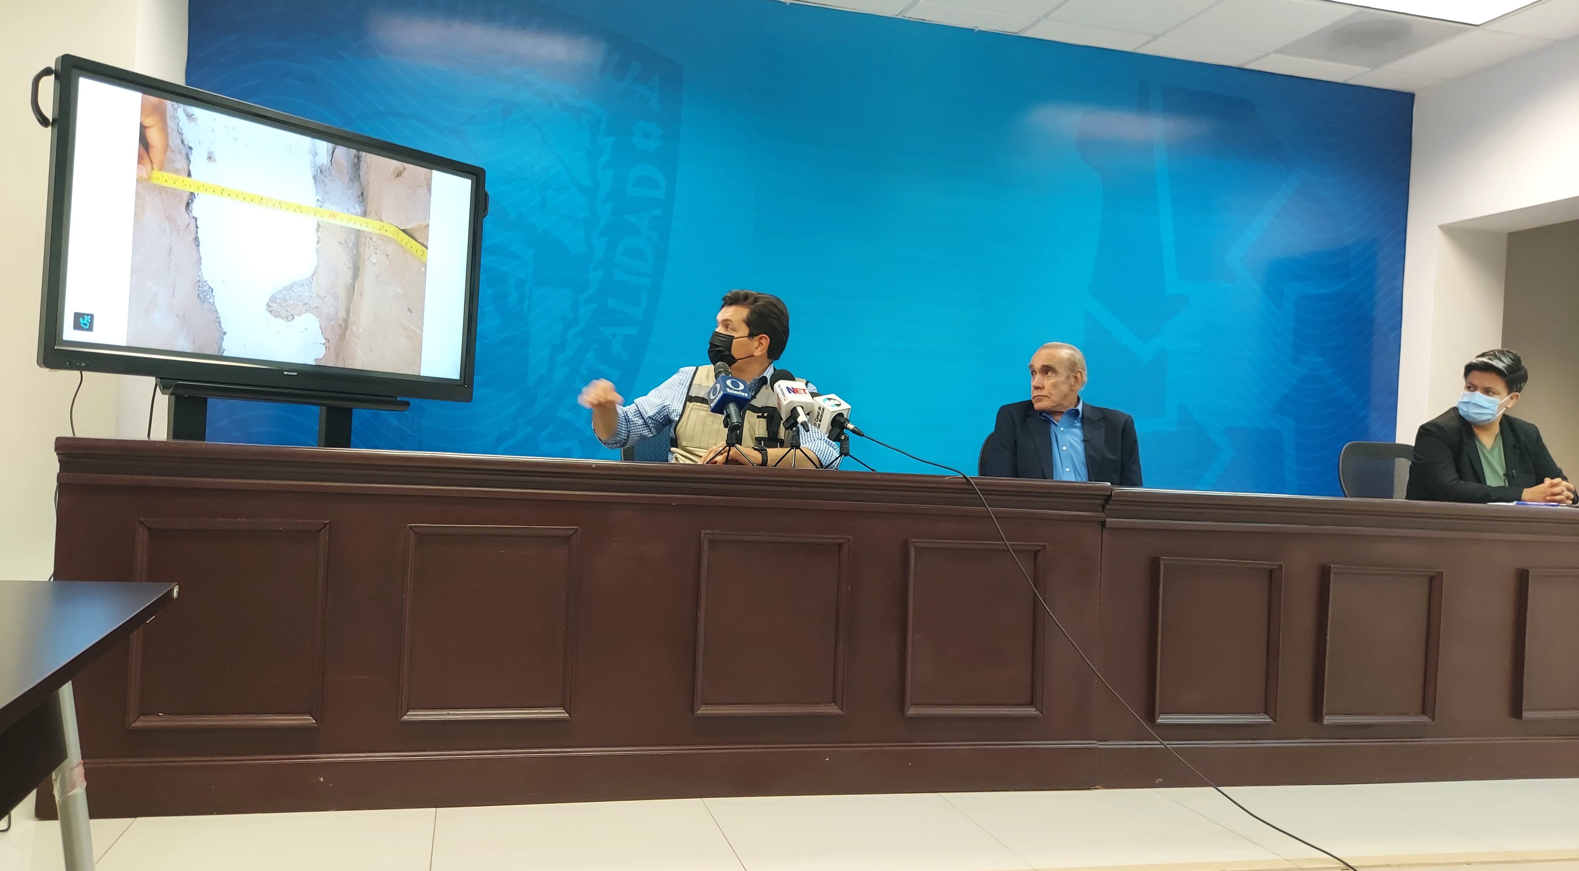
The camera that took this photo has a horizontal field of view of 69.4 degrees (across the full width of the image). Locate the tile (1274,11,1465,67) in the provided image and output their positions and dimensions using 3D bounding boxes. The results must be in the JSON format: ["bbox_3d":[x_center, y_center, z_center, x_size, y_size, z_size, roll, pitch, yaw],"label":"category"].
[{"bbox_3d":[2.718,-1.861,5.356,0.602,0.025,0.602,3,0,-15],"label":"tile"}]

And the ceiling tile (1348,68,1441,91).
[{"bbox_3d":[3.115,-1.837,5.888,0.410,0.020,0.203,3,0,-15],"label":"ceiling tile"}]

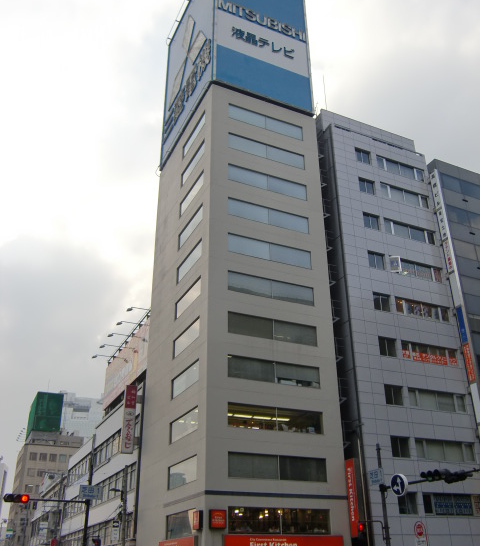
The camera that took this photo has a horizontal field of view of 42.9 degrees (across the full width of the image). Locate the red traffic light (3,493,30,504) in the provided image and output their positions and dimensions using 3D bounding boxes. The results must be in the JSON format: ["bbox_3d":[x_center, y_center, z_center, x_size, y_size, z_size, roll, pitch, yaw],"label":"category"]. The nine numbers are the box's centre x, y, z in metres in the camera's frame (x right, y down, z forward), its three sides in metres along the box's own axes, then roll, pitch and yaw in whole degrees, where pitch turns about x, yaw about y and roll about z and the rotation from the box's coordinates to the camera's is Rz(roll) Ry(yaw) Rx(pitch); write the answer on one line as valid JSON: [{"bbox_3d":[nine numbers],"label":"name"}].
[{"bbox_3d":[-10.865,11.012,29.700,1.220,0.420,0.350,11,-29,-22],"label":"red traffic light"}]

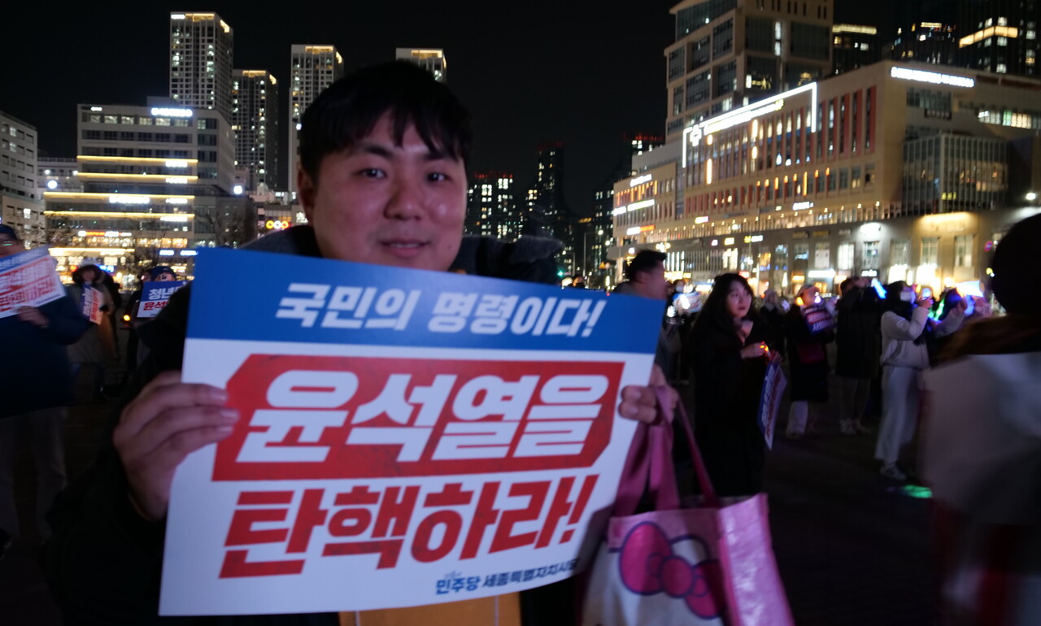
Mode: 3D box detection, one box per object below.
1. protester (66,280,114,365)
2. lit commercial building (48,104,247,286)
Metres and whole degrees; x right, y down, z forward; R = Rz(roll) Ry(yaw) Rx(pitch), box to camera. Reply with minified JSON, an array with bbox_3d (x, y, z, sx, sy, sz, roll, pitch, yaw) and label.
[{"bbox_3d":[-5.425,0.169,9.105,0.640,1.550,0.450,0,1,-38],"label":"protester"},{"bbox_3d":[-87.569,-25.862,178.562,48.000,46.000,22.000,1,1,-7],"label":"lit commercial building"}]

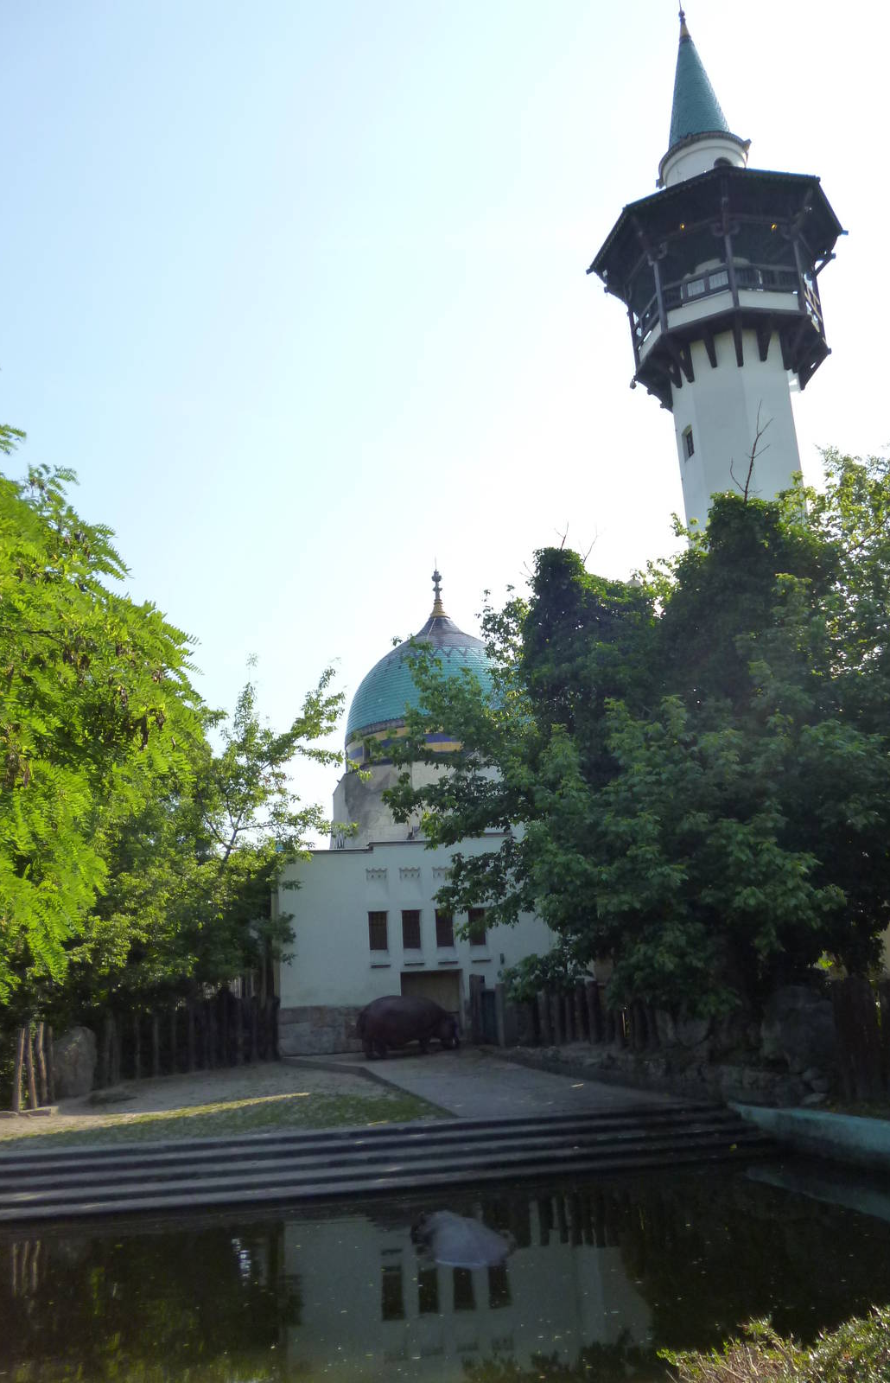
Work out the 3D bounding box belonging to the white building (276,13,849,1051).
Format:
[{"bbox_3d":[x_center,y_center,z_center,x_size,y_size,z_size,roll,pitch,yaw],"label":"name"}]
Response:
[{"bbox_3d":[3.228,-6.014,33.078,16.900,30.400,11.400,-1,-14,-10],"label":"white building"}]

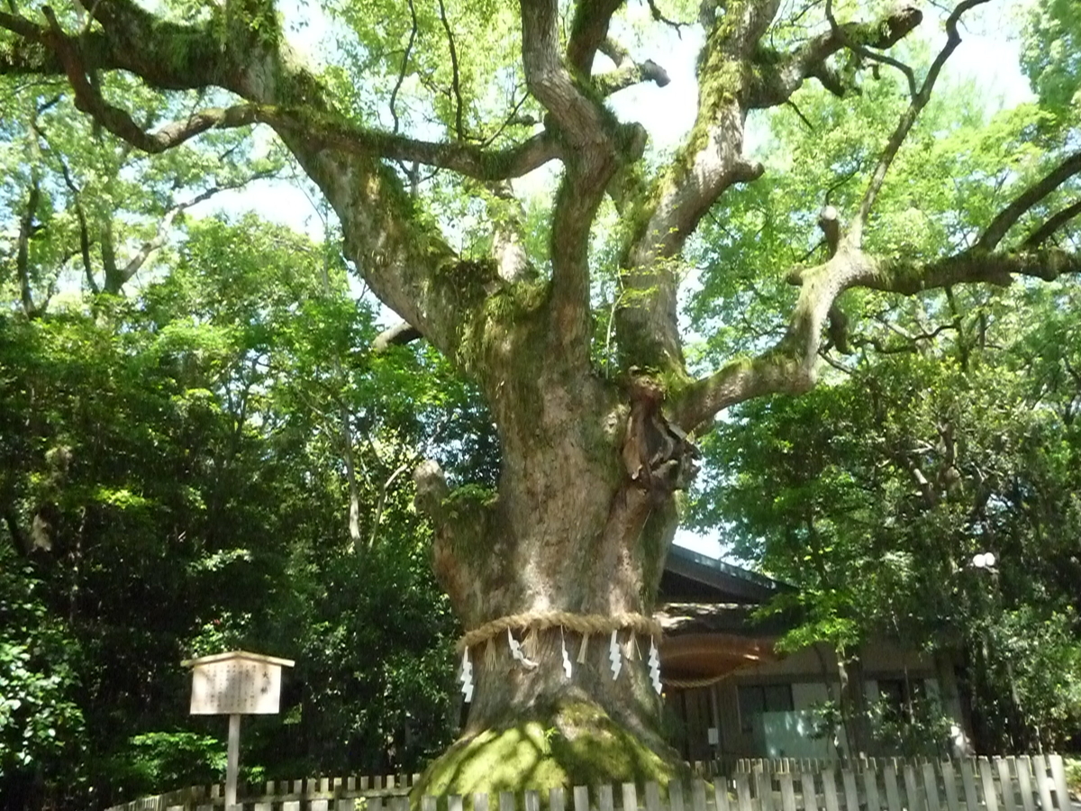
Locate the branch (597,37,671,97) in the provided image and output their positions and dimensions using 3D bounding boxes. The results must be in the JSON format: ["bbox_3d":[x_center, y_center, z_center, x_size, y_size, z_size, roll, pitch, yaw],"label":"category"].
[{"bbox_3d":[1.325,-4.852,13.440,1.050,0.750,0.550,-2,-18,0],"label":"branch"}]

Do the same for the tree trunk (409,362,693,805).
[{"bbox_3d":[0.157,1.981,11.289,3.150,4.900,2.800,-2,-18,0],"label":"tree trunk"}]

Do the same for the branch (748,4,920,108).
[{"bbox_3d":[4.438,-5.235,14.049,2.400,1.450,1.000,-2,-18,0],"label":"branch"}]

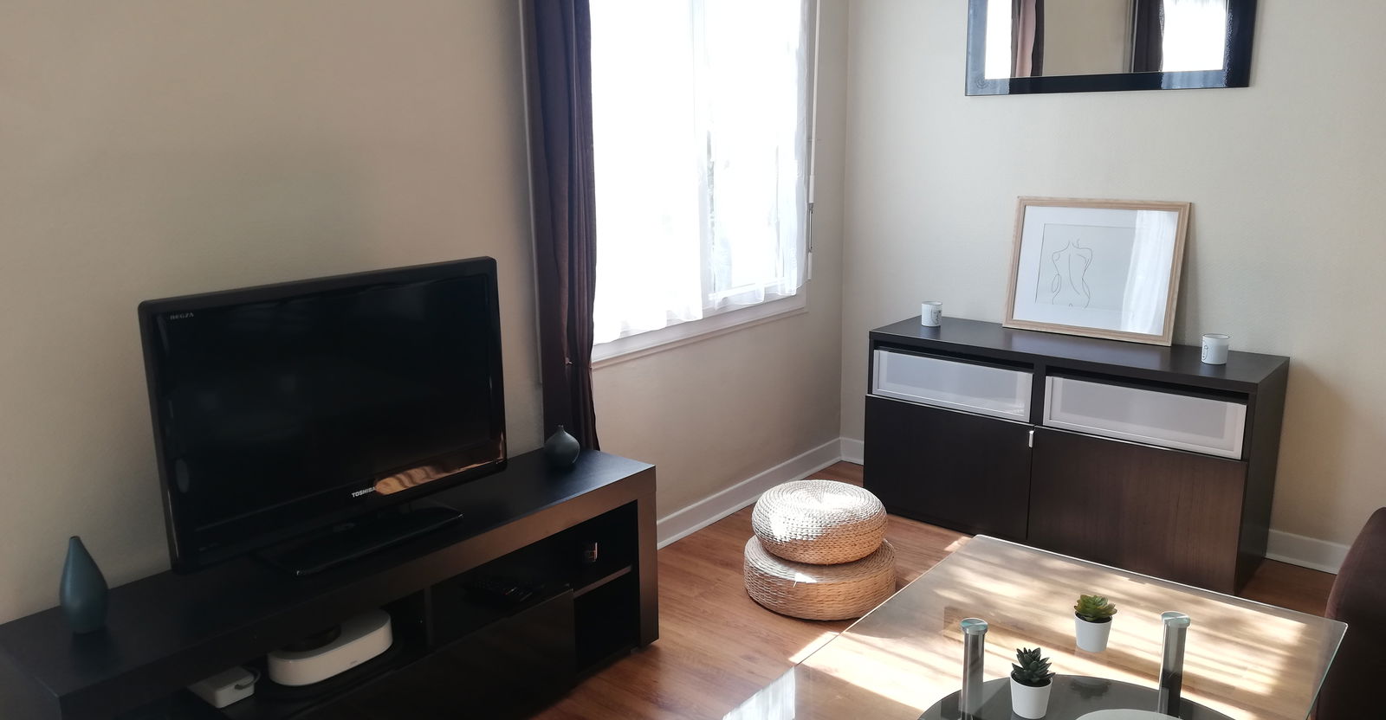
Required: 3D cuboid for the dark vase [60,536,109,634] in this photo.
[{"bbox_3d":[-1.078,0.393,1.835,0.078,0.175,0.078,10,17,39],"label":"dark vase"}]

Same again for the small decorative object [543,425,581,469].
[{"bbox_3d":[-0.337,0.223,2.653,0.095,0.110,0.095,-1,13,0],"label":"small decorative object"}]

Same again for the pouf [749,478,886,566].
[{"bbox_3d":[0.362,0.458,2.974,0.386,0.180,0.386,-1,13,0],"label":"pouf"}]

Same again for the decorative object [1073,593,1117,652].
[{"bbox_3d":[0.711,0.463,1.836,0.072,0.093,0.072,10,17,39],"label":"decorative object"}]

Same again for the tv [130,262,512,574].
[{"bbox_3d":[-0.728,0.098,2.215,0.200,0.564,0.800,11,17,40],"label":"tv"}]

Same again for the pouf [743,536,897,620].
[{"bbox_3d":[0.370,0.608,3.033,0.438,0.147,0.438,-1,13,0],"label":"pouf"}]

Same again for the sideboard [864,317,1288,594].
[{"bbox_3d":[1.187,0.259,3.394,1.200,0.638,0.400,10,17,39],"label":"sideboard"}]

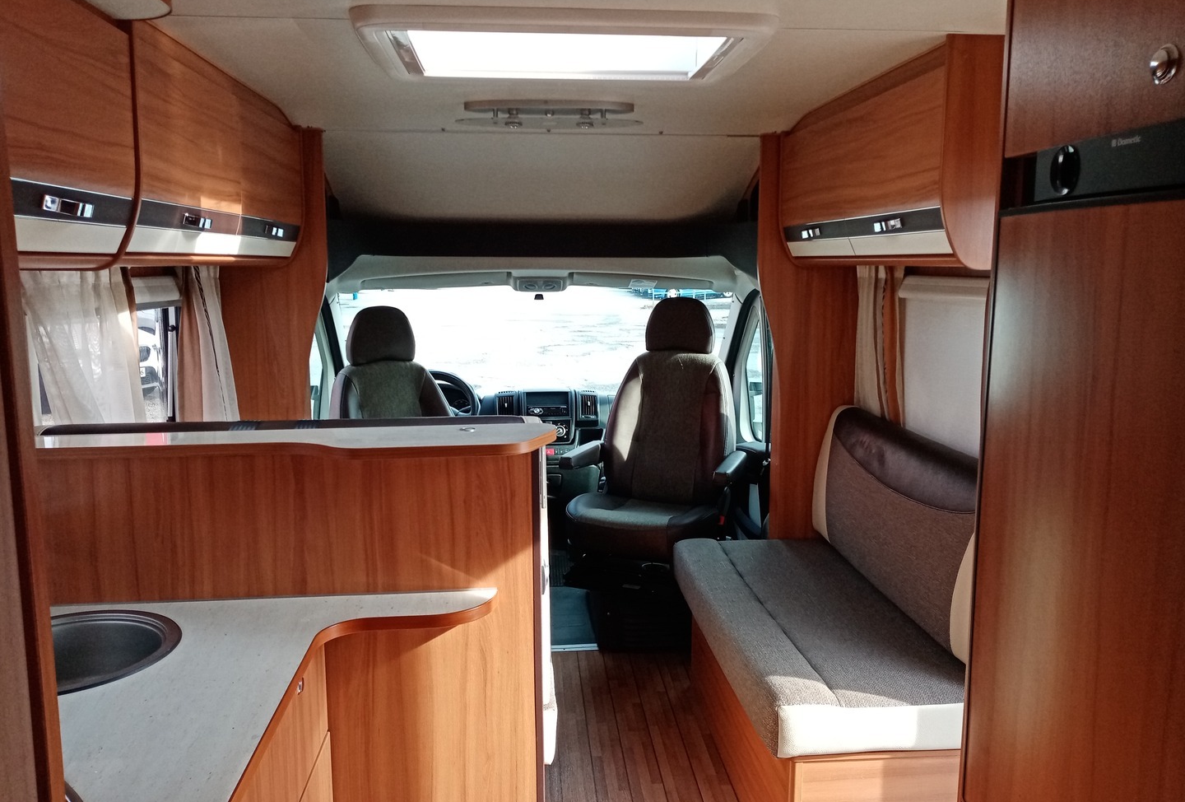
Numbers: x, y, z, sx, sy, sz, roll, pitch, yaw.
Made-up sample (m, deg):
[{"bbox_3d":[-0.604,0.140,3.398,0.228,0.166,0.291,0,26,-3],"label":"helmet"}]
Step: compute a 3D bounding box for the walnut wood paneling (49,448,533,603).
[{"bbox_3d":[-0.601,0.230,1.676,0.980,0.285,0.030,-1,9,-5],"label":"walnut wood paneling"}]

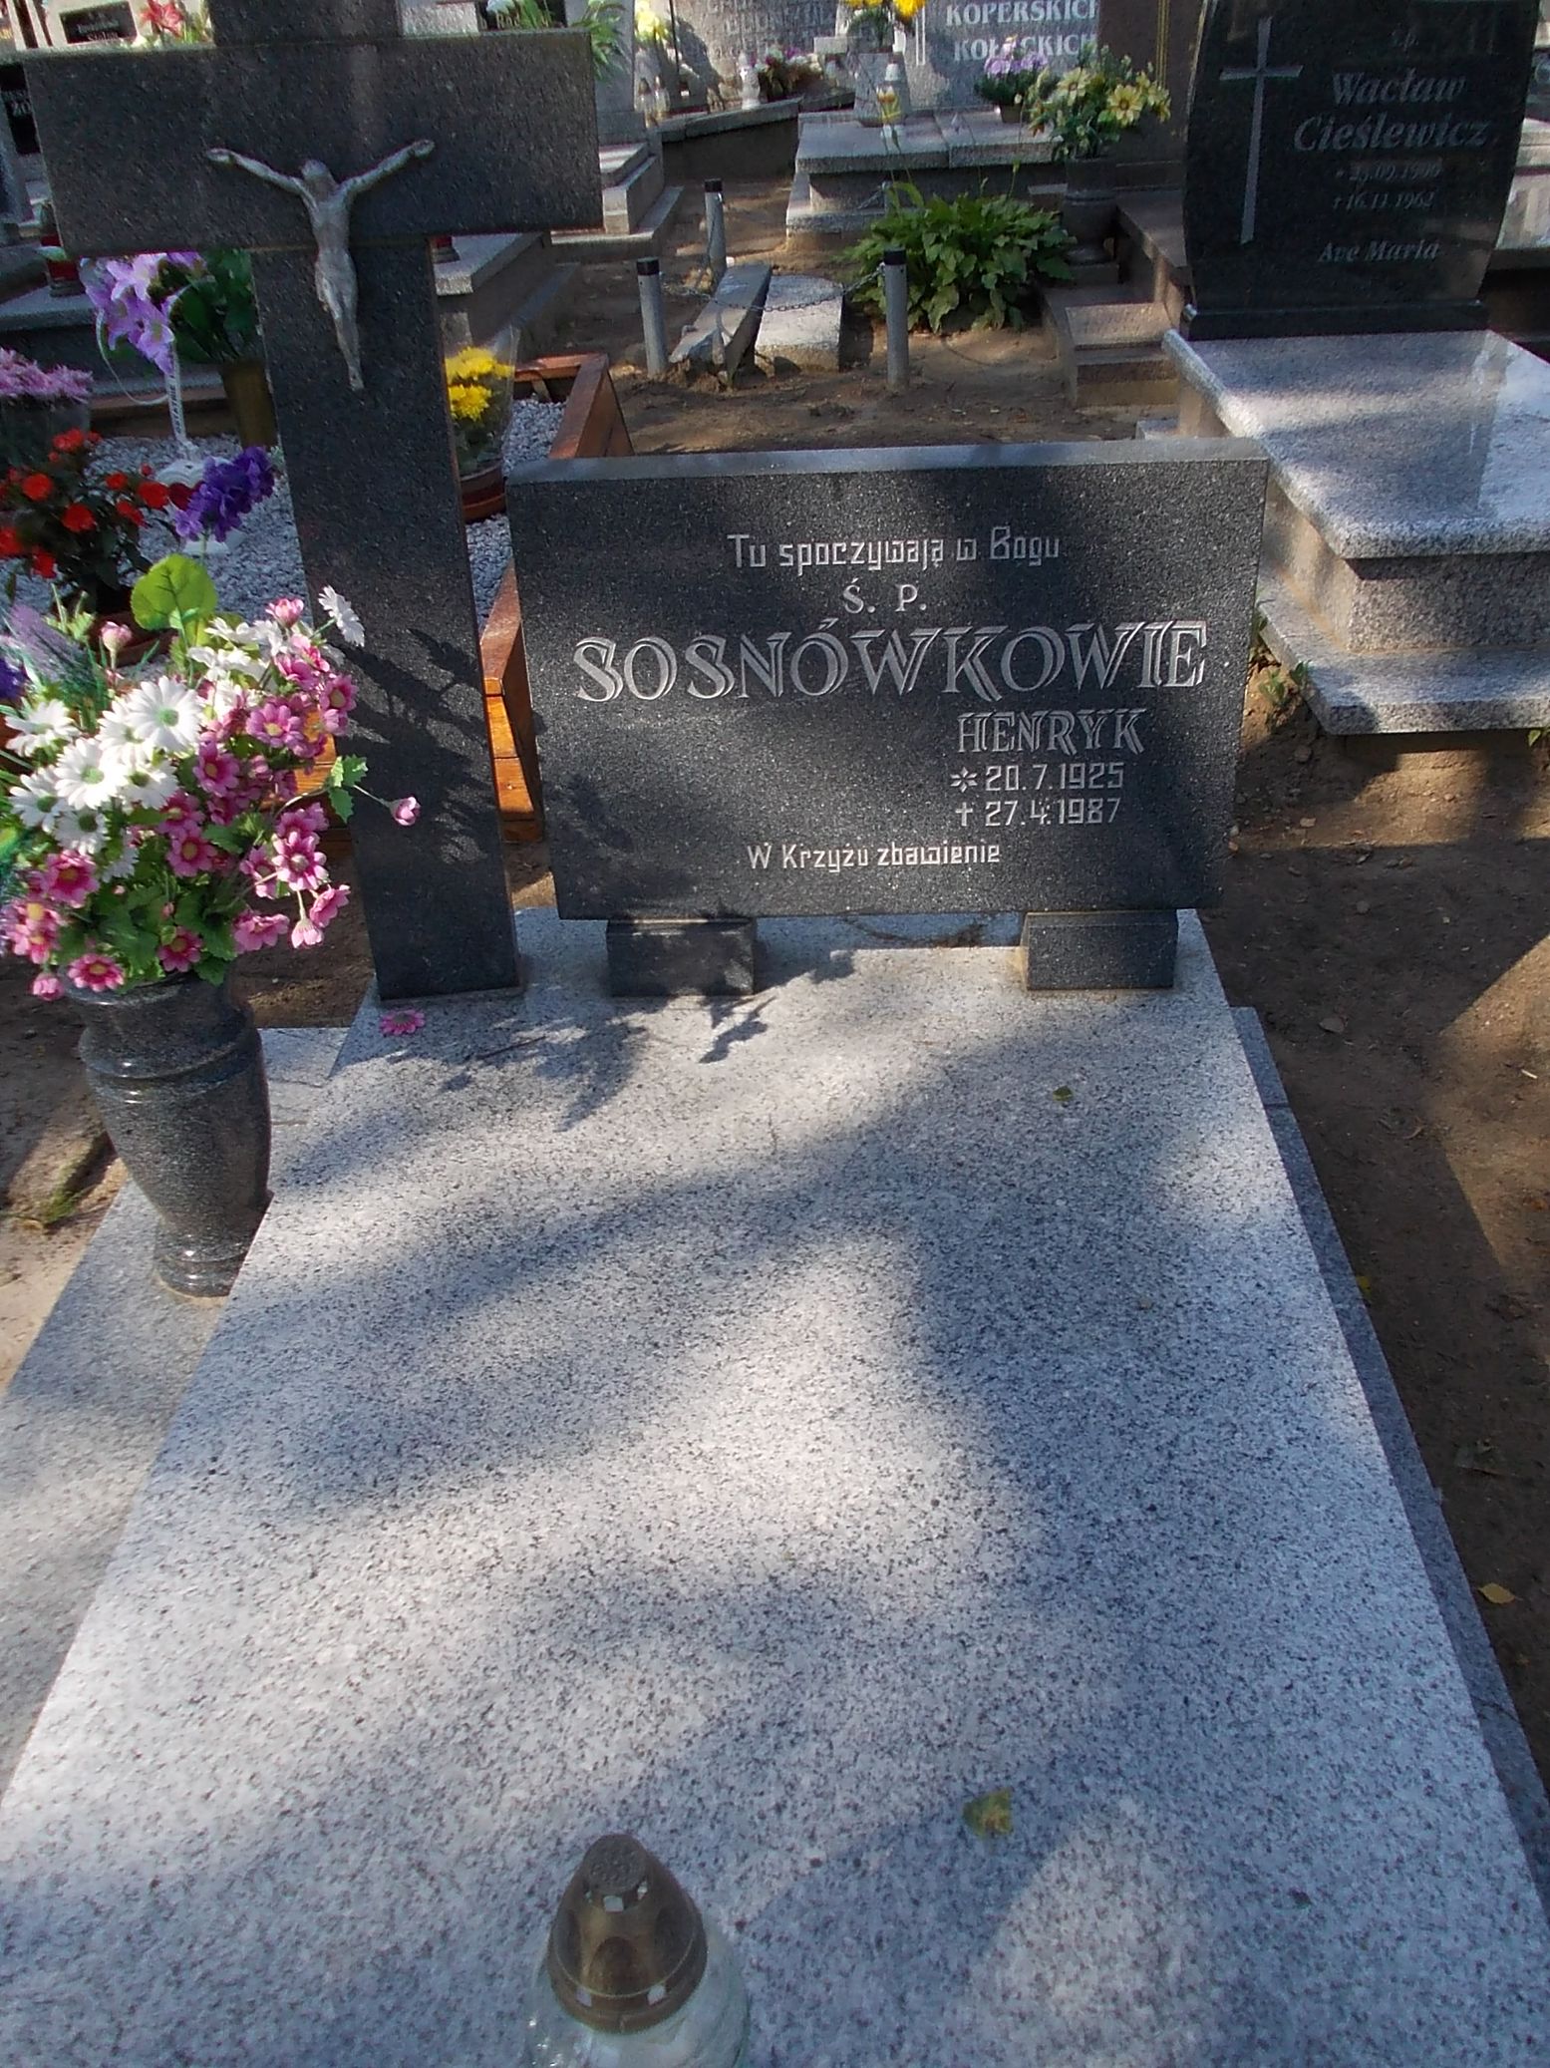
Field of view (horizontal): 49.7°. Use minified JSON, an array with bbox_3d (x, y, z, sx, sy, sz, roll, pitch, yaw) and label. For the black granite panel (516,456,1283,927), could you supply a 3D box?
[{"bbox_3d":[0.106,-0.330,1.635,0.680,0.445,0.066,-1,32,4],"label":"black granite panel"}]

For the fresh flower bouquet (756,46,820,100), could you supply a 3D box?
[{"bbox_3d":[0.070,-4.654,8.100,0.305,0.211,0.260,-1,33,4],"label":"fresh flower bouquet"}]

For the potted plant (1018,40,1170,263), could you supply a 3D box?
[{"bbox_3d":[0.962,-2.659,5.050,0.451,0.572,0.406,-1,33,4],"label":"potted plant"}]

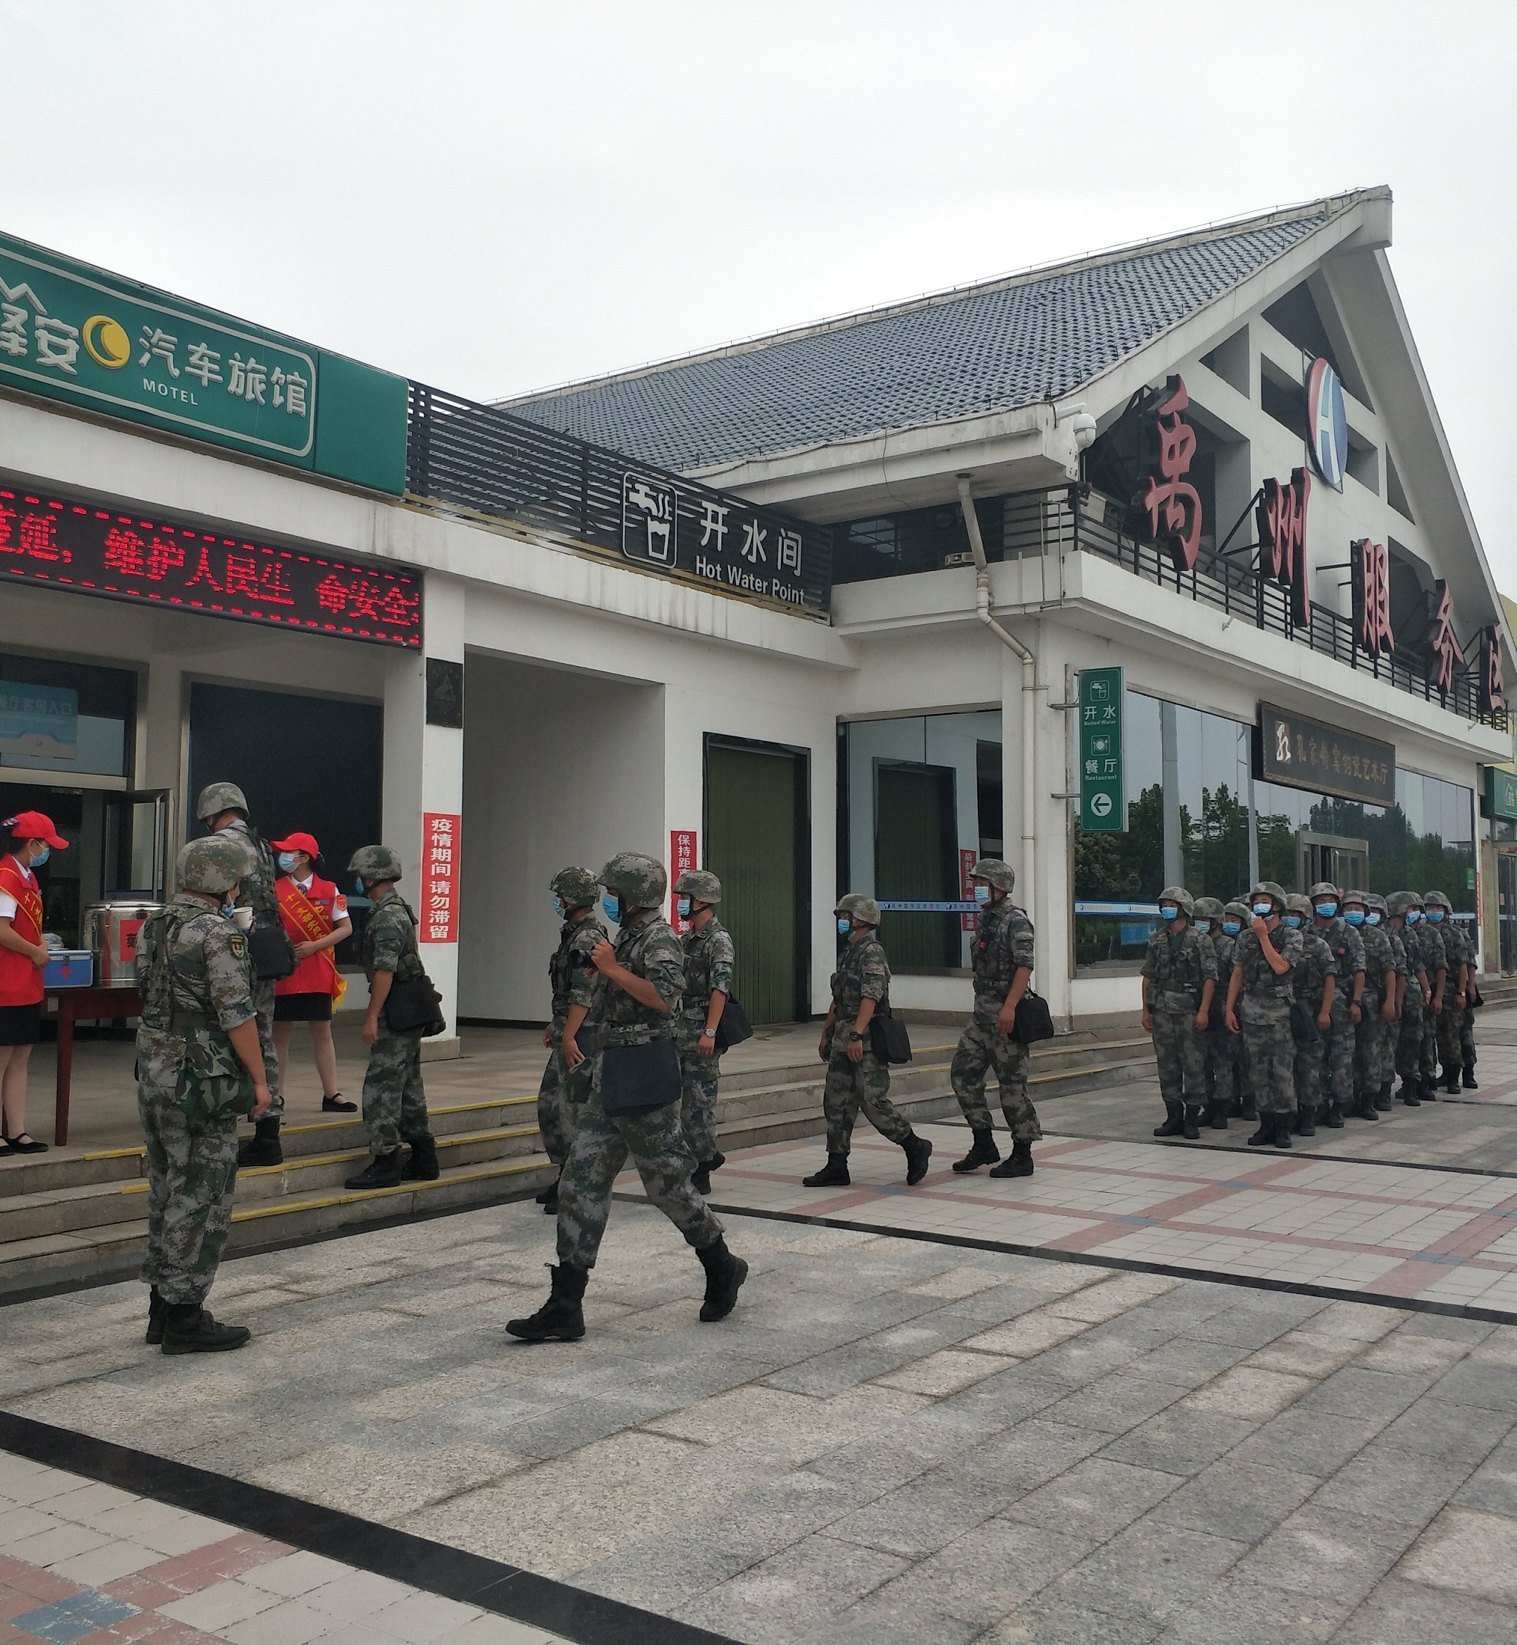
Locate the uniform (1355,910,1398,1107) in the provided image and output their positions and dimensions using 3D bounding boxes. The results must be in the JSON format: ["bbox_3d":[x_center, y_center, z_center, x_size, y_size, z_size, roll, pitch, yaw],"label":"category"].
[{"bbox_3d":[4.742,1.442,12.400,0.490,1.450,0.310,-3,-5,37],"label":"uniform"}]

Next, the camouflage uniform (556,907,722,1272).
[{"bbox_3d":[-0.451,0.988,5.950,0.580,1.330,0.480,1,-4,-13],"label":"camouflage uniform"}]

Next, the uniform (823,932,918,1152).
[{"bbox_3d":[0.647,1.279,9.270,0.430,1.330,0.440,1,-4,-25],"label":"uniform"}]

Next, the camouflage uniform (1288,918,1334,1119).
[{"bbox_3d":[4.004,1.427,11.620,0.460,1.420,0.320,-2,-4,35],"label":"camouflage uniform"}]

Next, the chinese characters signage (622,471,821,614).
[{"bbox_3d":[-0.320,-2.757,15.770,0.070,0.830,3.090,-3,-5,37],"label":"chinese characters signage"}]

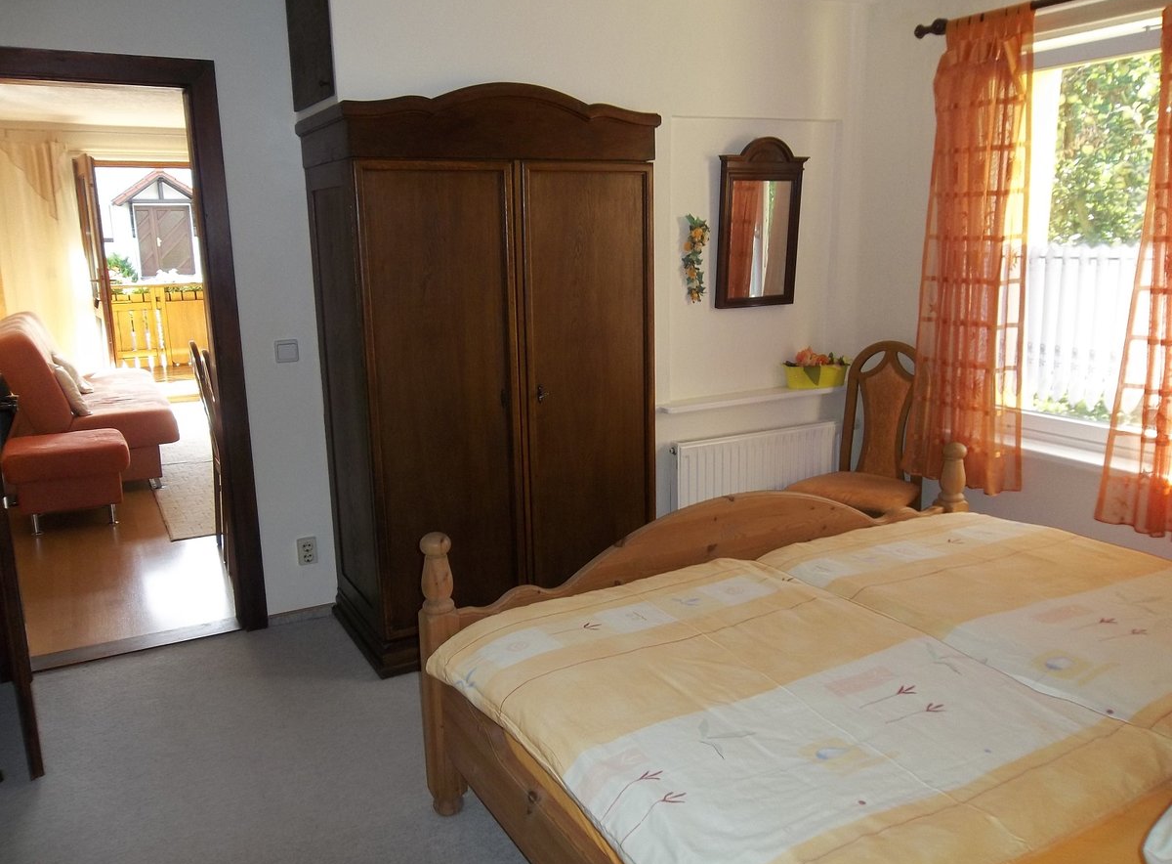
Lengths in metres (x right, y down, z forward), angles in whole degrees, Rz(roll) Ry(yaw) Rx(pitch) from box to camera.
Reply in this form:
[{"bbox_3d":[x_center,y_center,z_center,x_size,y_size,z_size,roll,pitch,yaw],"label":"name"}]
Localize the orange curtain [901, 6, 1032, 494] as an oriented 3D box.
[{"bbox_3d":[1.398,-0.629,3.308,0.120,1.665,0.510,-8,15,-28],"label":"orange curtain"}]

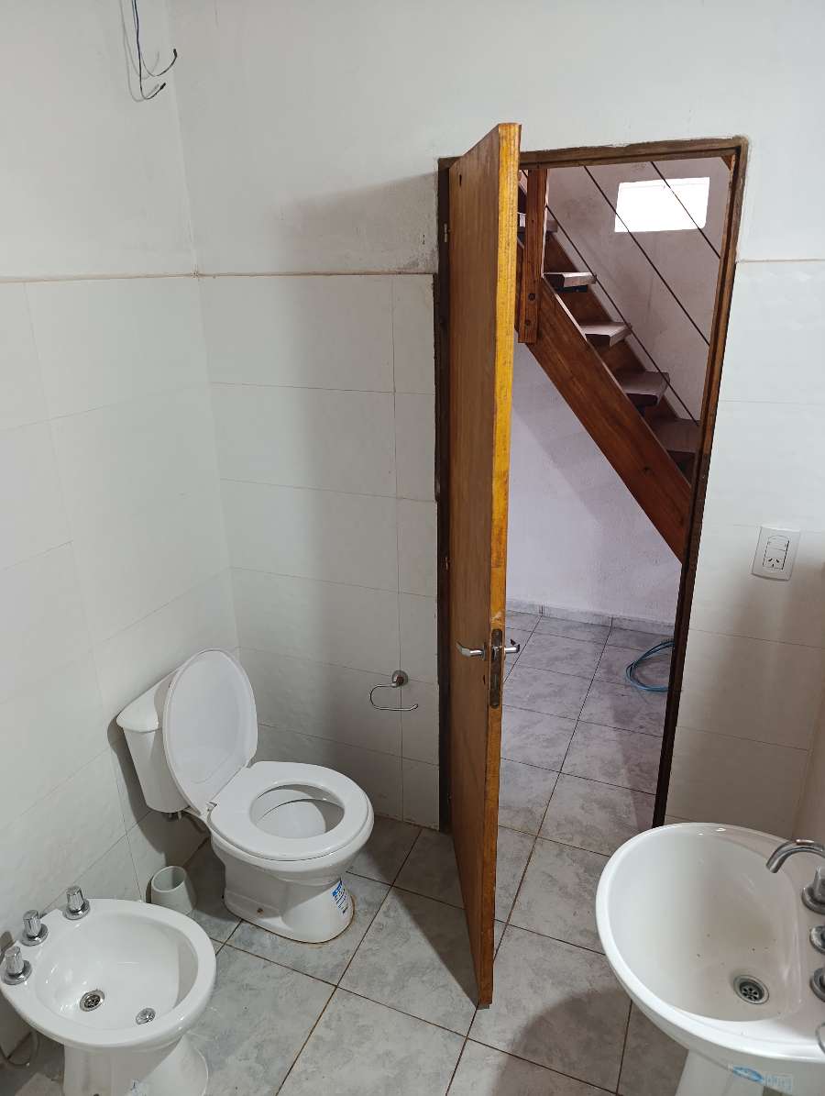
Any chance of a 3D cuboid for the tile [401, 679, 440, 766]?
[{"bbox_3d":[0.024,0.559,2.354,0.122,0.298,0.010,7,22,21],"label":"tile"}]

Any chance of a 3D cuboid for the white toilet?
[{"bbox_3d":[-0.402,0.691,2.061,0.650,0.800,0.420,8,22,23],"label":"white toilet"}]

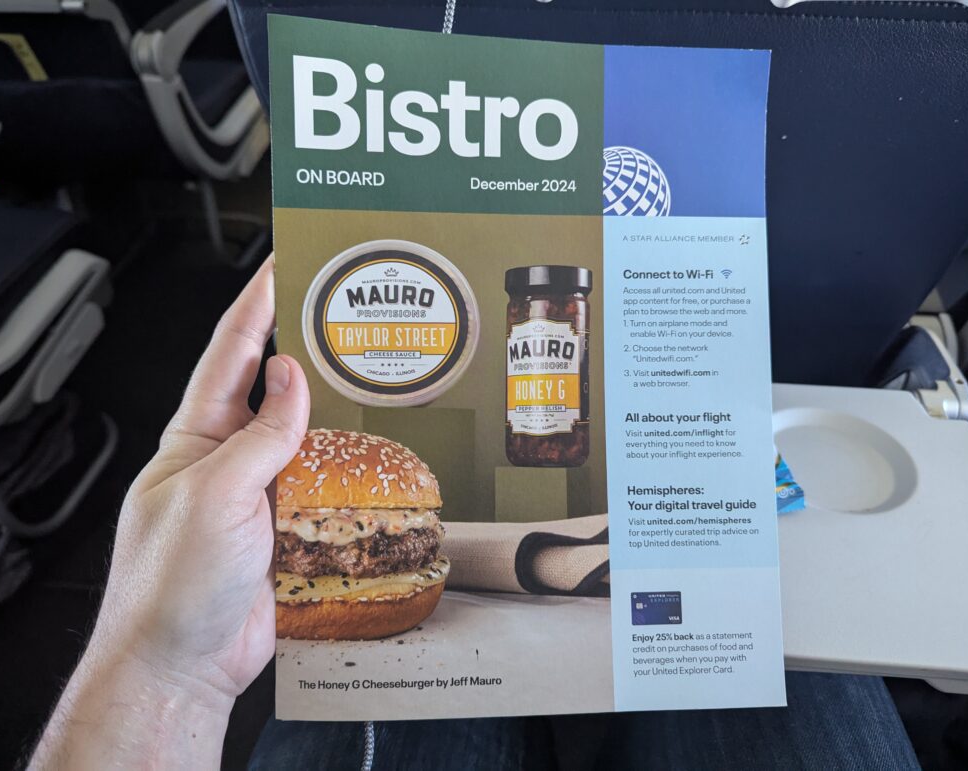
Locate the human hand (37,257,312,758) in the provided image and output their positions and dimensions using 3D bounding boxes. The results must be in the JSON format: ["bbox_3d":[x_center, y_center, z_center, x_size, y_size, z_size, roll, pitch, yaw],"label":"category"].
[{"bbox_3d":[-0.096,0.040,0.285,0.083,0.085,0.220,5,73,43],"label":"human hand"}]

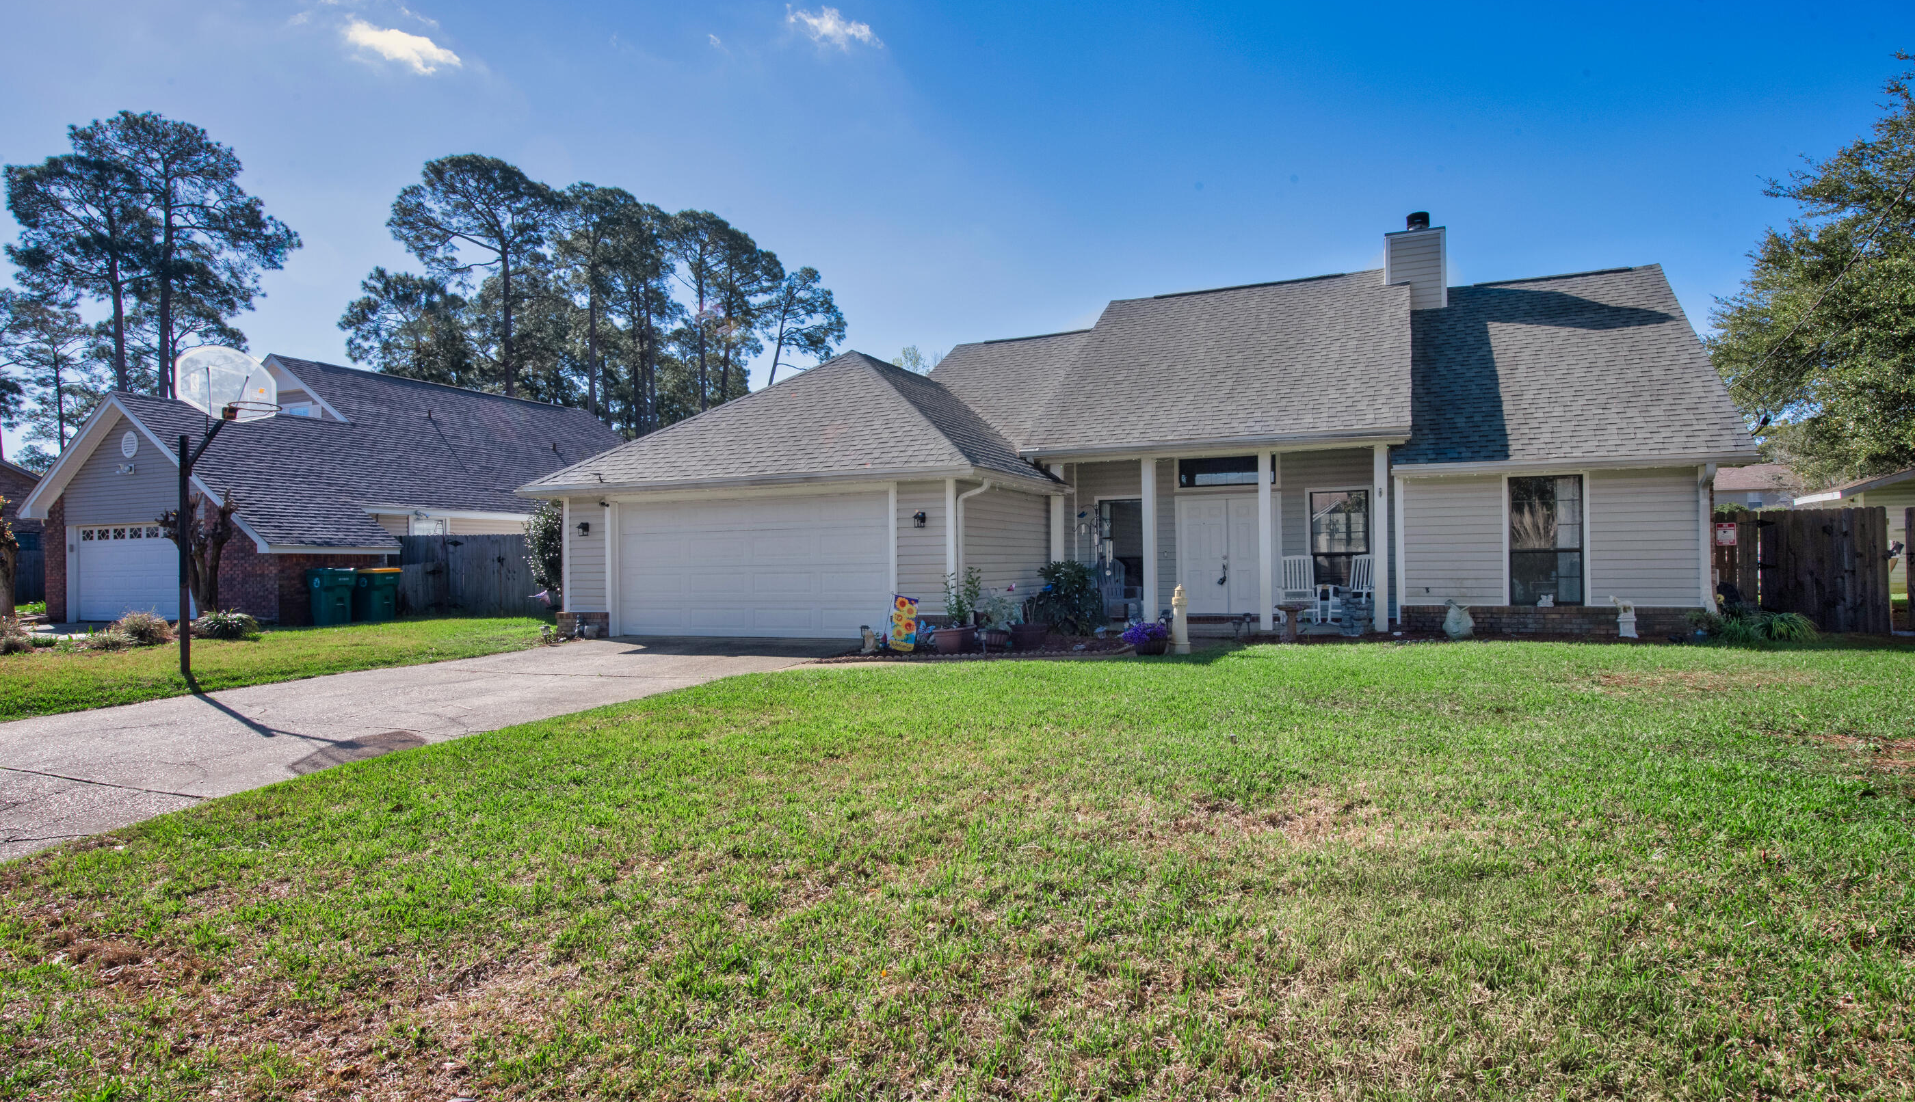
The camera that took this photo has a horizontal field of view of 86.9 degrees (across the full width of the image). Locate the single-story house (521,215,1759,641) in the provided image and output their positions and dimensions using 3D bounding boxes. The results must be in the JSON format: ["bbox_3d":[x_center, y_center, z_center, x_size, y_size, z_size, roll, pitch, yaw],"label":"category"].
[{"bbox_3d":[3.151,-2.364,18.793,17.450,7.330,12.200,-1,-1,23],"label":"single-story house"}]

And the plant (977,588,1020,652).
[{"bbox_3d":[0.520,0.861,12.885,0.520,0.780,0.500,-1,-1,0],"label":"plant"}]

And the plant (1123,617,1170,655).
[{"bbox_3d":[2.294,1.019,12.269,0.550,0.450,0.500,-1,-1,0],"label":"plant"}]

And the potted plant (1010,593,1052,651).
[{"bbox_3d":[0.943,0.887,12.938,0.500,0.720,0.450,-1,-1,0],"label":"potted plant"}]

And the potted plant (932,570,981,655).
[{"bbox_3d":[0.003,0.720,12.693,0.600,1.080,0.550,-1,-1,0],"label":"potted plant"}]

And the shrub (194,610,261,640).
[{"bbox_3d":[-12.031,1.190,16.635,0.950,0.460,0.850,0,-1,-36],"label":"shrub"}]

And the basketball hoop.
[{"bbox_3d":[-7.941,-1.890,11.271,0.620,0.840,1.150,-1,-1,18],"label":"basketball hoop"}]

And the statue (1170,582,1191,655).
[{"bbox_3d":[2.689,0.799,12.219,0.230,0.880,0.230,-1,-1,0],"label":"statue"}]

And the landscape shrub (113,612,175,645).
[{"bbox_3d":[-12.569,1.175,15.592,0.760,0.500,0.720,0,-1,-39],"label":"landscape shrub"}]

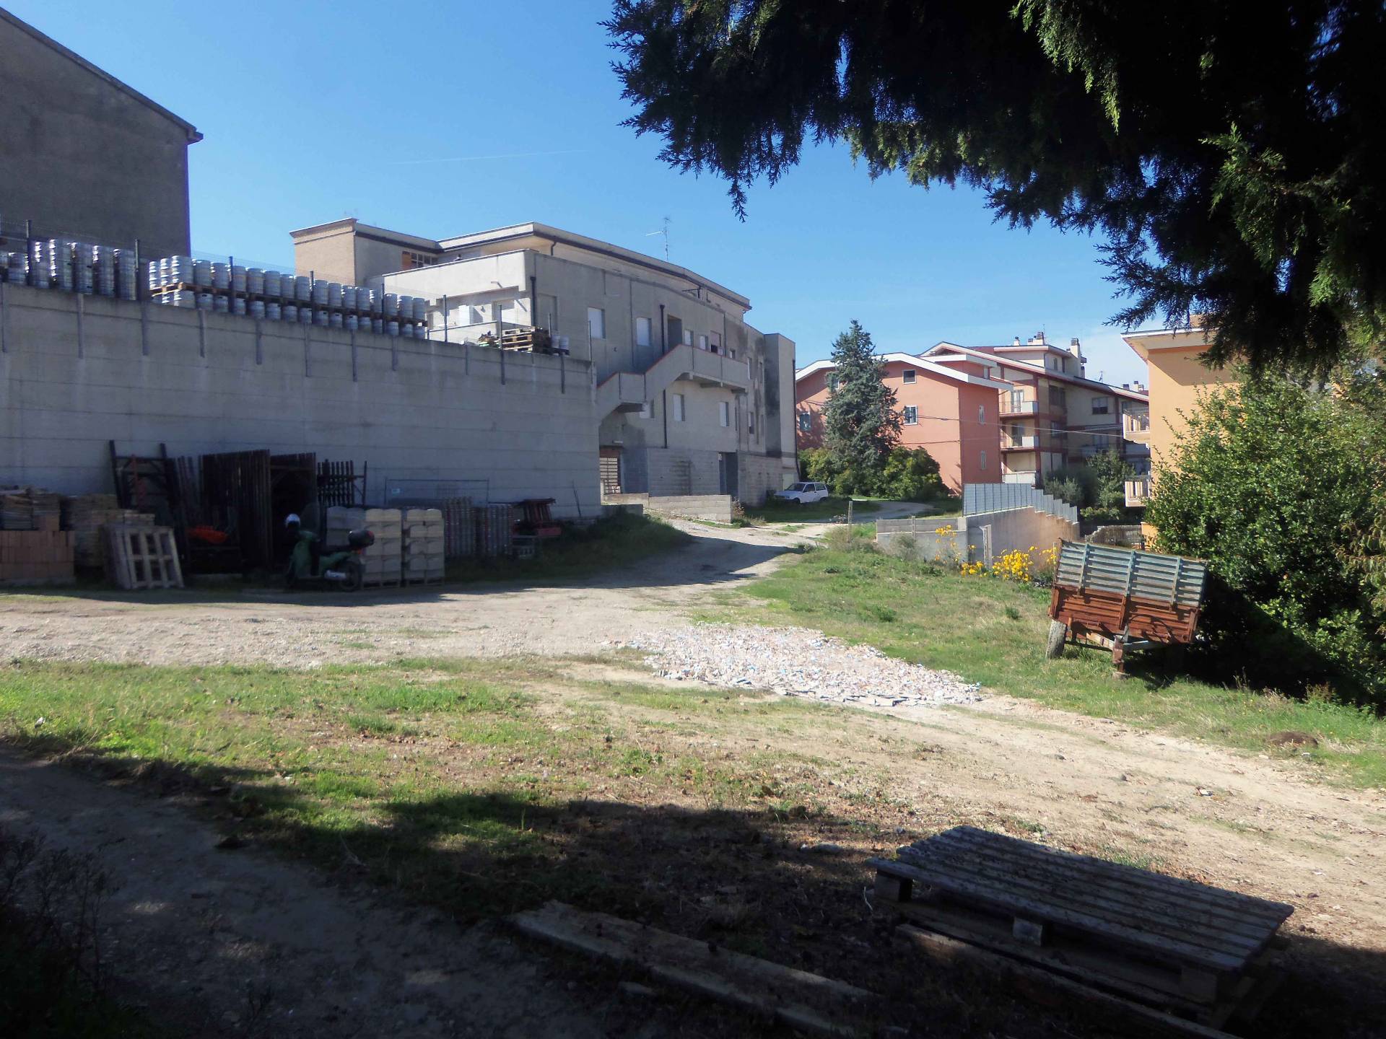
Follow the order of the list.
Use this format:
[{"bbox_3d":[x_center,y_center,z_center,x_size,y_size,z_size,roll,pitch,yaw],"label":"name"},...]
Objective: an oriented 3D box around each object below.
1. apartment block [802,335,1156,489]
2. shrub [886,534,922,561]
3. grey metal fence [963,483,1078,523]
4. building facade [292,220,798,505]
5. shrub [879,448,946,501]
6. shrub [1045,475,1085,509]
[{"bbox_3d":[25.429,-9.002,94.090,24.000,14.600,29.000,-1,1,33],"label":"apartment block"},{"bbox_3d":[6.276,0.853,33.324,1.080,0.800,1.000,-1,1,33],"label":"shrub"},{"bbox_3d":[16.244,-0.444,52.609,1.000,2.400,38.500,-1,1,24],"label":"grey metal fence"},{"bbox_3d":[-4.742,-6.313,56.572,11.600,12.000,30.400,-1,1,30],"label":"building facade"},{"bbox_3d":[14.430,-2.965,73.965,4.400,3.600,3.900,-1,1,33],"label":"shrub"},{"bbox_3d":[25.248,-1.798,75.992,2.700,2.500,2.500,-1,1,33],"label":"shrub"}]

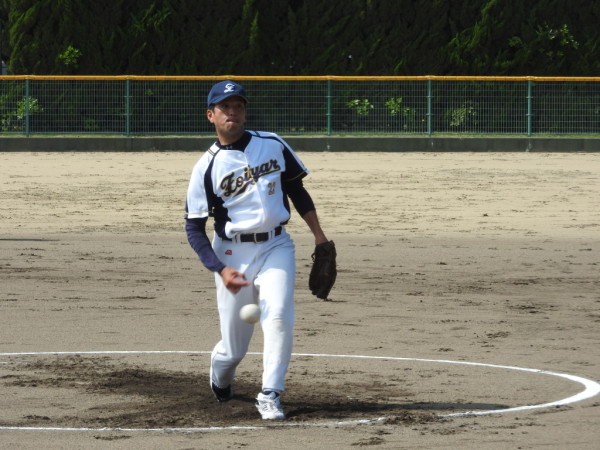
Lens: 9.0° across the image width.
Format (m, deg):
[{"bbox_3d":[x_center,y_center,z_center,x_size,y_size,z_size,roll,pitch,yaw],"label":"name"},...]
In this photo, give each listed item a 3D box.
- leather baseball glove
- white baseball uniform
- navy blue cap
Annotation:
[{"bbox_3d":[0.109,0.217,18.420,0.140,0.285,0.190,1,3,30],"label":"leather baseball glove"},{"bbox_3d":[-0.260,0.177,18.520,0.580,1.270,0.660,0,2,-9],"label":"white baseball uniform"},{"bbox_3d":[-0.349,-0.635,18.420,0.180,0.125,0.260,-3,-3,-21],"label":"navy blue cap"}]

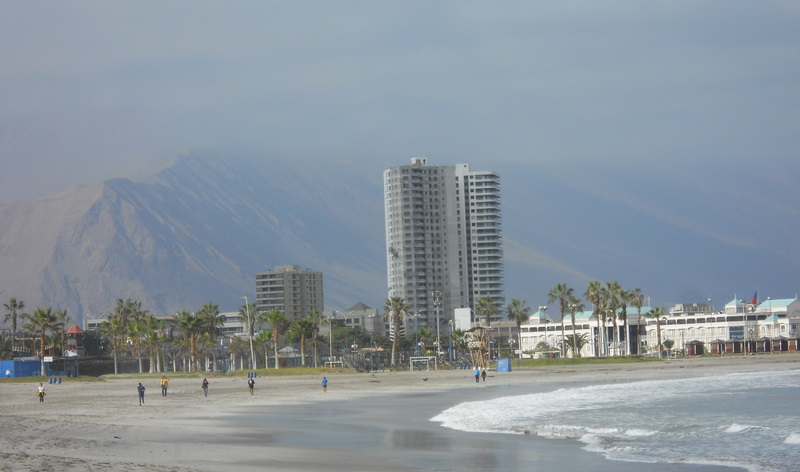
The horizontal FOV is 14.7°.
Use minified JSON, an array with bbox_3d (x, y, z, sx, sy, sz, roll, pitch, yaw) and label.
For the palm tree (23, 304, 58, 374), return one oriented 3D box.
[{"bbox_3d":[-49.918,14.580,430.000,4.999,9.581,4.999,-2,-2,0],"label":"palm tree"}]

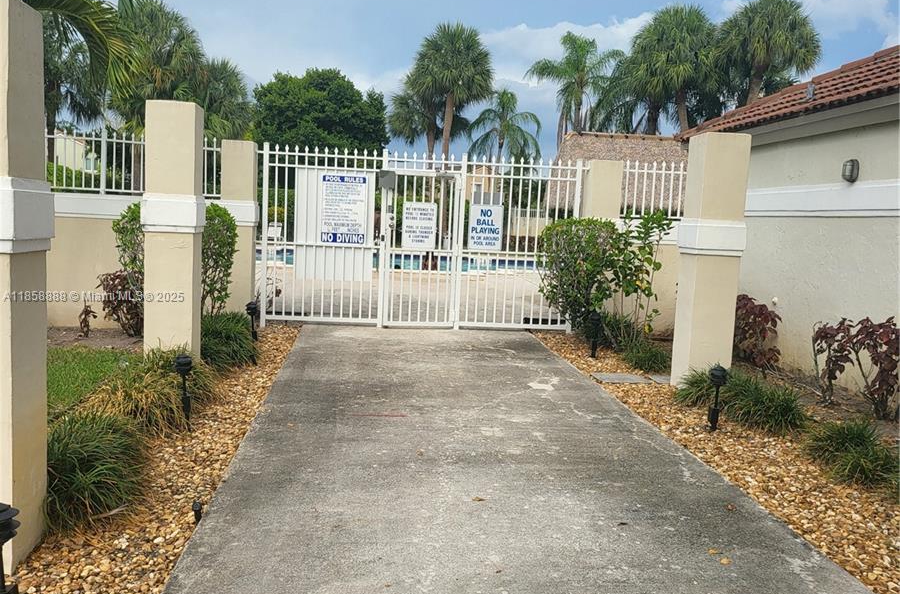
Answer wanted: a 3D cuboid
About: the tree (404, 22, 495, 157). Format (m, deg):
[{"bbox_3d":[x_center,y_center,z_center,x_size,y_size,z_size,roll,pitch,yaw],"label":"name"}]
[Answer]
[{"bbox_3d":[-0.167,-6.973,35.607,3.635,9.367,3.635,2,6,-6],"label":"tree"}]

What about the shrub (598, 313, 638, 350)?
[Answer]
[{"bbox_3d":[2.065,0.397,10.171,0.480,0.454,0.460,2,6,-6],"label":"shrub"}]

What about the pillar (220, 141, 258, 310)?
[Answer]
[{"bbox_3d":[-2.707,-0.821,10.643,0.430,2.300,0.430,2,6,-6],"label":"pillar"}]

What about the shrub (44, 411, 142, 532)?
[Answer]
[{"bbox_3d":[-1.925,0.856,4.375,0.600,0.437,0.620,2,6,-6],"label":"shrub"}]

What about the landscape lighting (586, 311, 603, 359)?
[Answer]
[{"bbox_3d":[1.609,0.436,9.230,0.150,0.500,0.150,2,6,-6],"label":"landscape lighting"}]

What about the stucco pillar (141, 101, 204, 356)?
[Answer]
[{"bbox_3d":[-2.363,-0.444,7.125,0.460,2.320,0.460,2,6,-6],"label":"stucco pillar"}]

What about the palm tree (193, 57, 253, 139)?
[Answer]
[{"bbox_3d":[-8.352,-5.213,29.903,2.800,6.564,2.800,2,6,-6],"label":"palm tree"}]

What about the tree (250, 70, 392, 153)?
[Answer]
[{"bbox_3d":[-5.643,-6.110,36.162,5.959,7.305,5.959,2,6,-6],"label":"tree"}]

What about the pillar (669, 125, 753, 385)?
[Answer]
[{"bbox_3d":[2.376,-0.281,7.618,0.430,2.336,0.430,2,6,-6],"label":"pillar"}]

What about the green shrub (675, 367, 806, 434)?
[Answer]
[{"bbox_3d":[2.504,0.782,6.925,0.950,0.380,1.200,2,6,-6],"label":"green shrub"}]

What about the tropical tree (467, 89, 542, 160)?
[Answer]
[{"bbox_3d":[2.477,-6.444,40.995,3.745,7.412,3.745,2,6,-6],"label":"tropical tree"}]

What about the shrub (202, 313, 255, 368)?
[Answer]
[{"bbox_3d":[-2.298,0.389,8.244,0.700,0.450,0.850,2,6,-6],"label":"shrub"}]

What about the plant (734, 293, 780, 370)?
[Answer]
[{"bbox_3d":[3.171,0.374,8.772,0.700,0.870,0.700,2,6,-6],"label":"plant"}]

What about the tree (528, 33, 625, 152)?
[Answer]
[{"bbox_3d":[4.968,-6.502,35.173,3.954,9.031,3.954,2,6,-6],"label":"tree"}]

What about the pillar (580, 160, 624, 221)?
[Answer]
[{"bbox_3d":[1.977,-0.643,11.142,0.430,2.300,0.430,2,6,-6],"label":"pillar"}]

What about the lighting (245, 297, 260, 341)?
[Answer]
[{"bbox_3d":[-2.209,0.258,9.402,0.150,0.470,0.150,2,6,-6],"label":"lighting"}]

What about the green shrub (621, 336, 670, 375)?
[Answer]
[{"bbox_3d":[2.041,0.584,8.725,0.550,0.360,0.600,2,6,-6],"label":"green shrub"}]

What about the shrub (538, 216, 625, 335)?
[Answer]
[{"bbox_3d":[1.682,-0.200,10.310,1.020,1.571,0.950,2,6,-6],"label":"shrub"}]

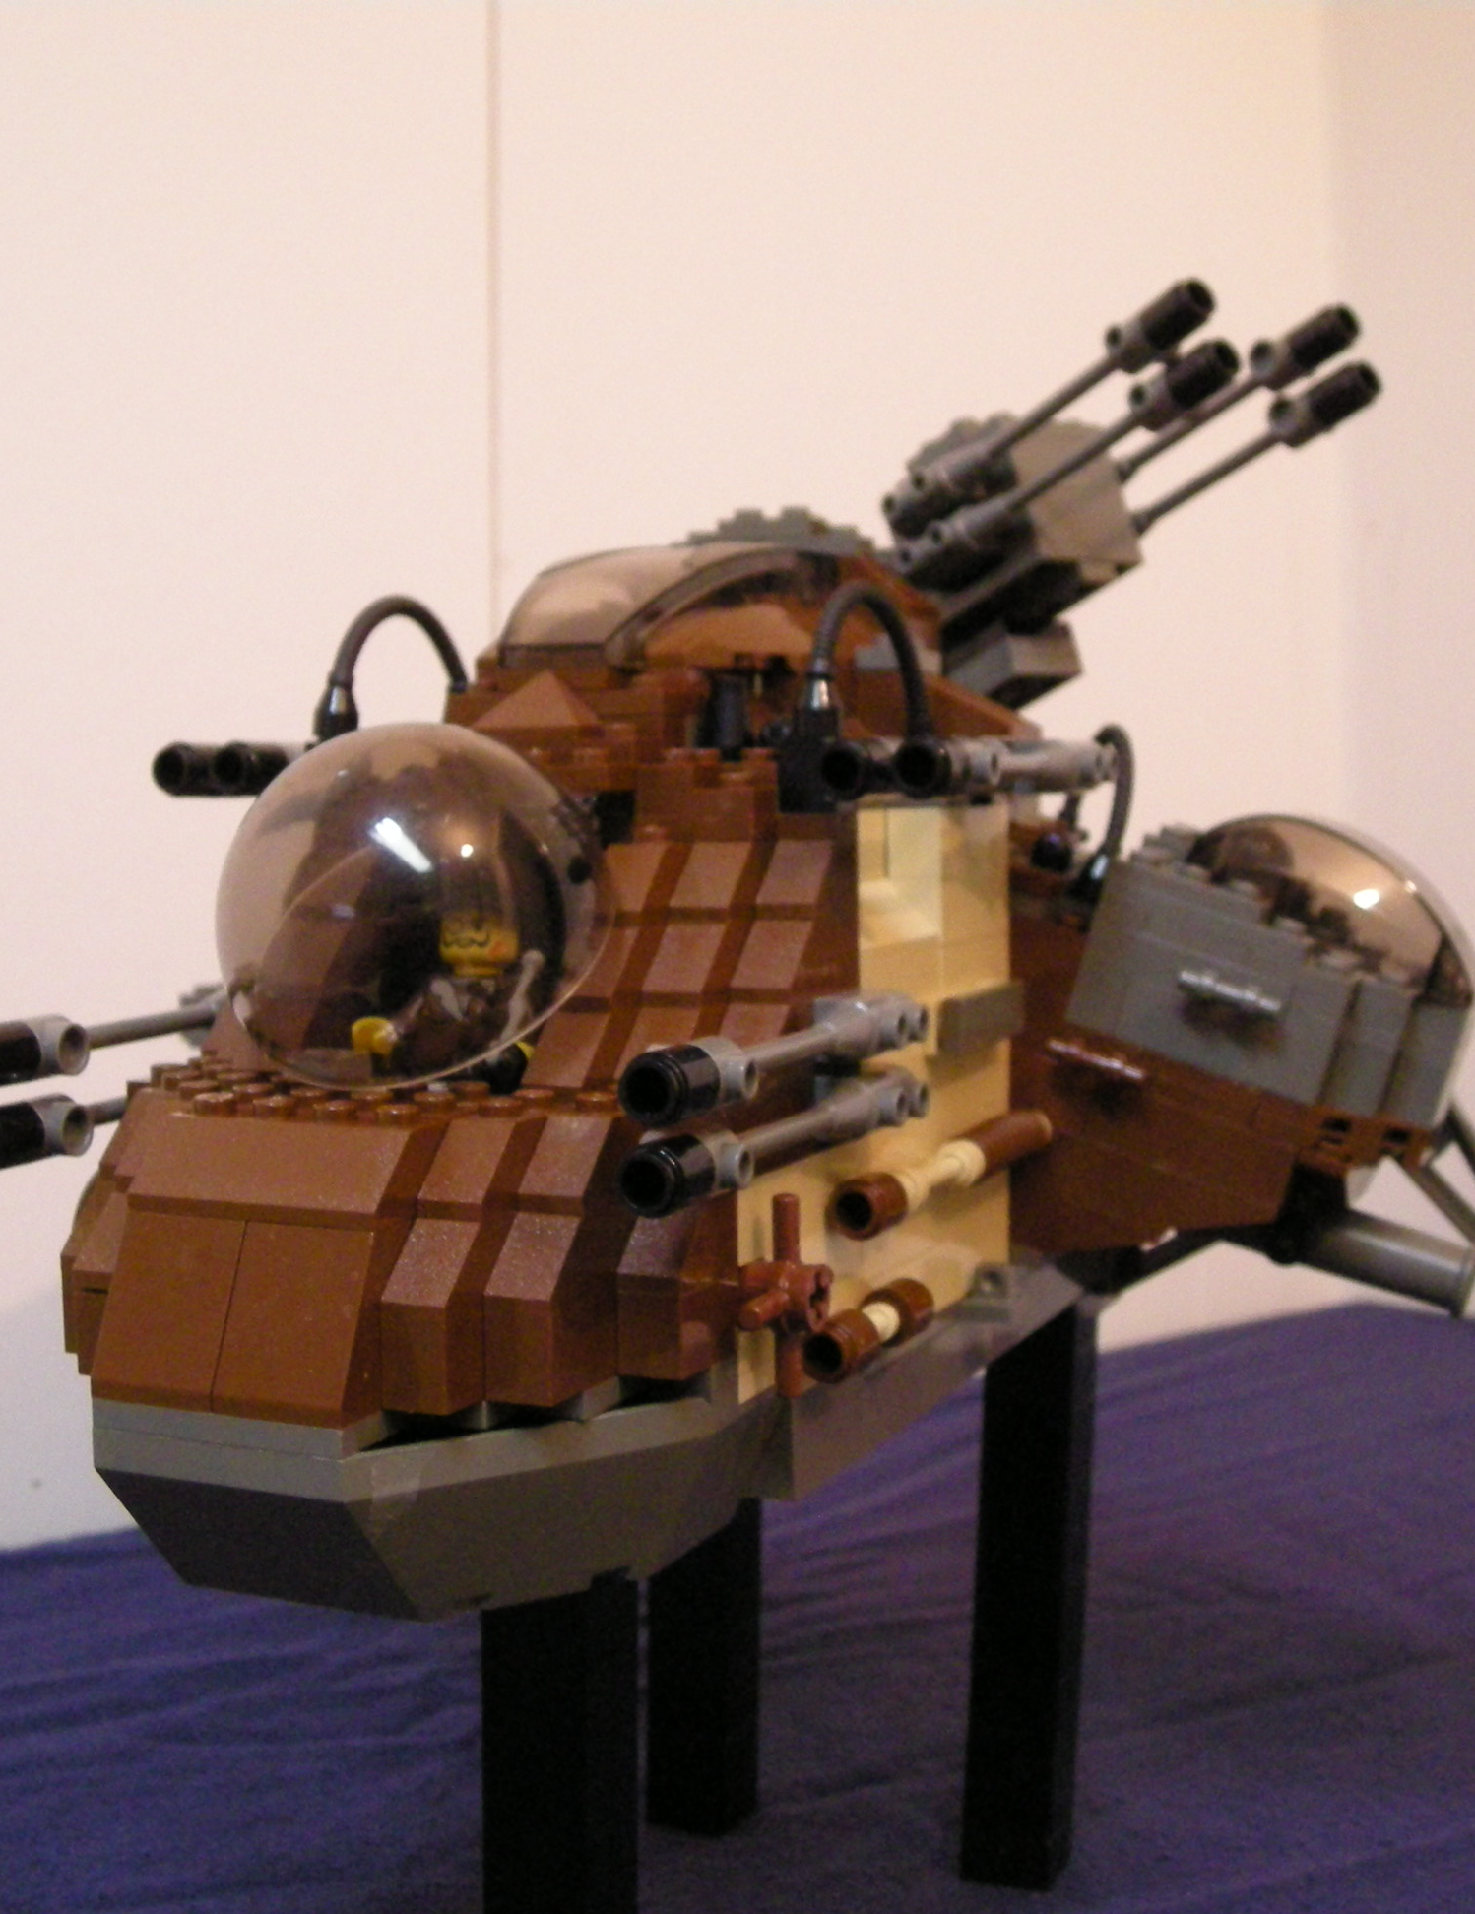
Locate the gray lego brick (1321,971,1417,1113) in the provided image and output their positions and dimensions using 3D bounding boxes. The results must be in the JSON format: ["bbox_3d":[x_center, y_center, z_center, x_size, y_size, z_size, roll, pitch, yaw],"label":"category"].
[{"bbox_3d":[0.096,0.013,0.387,0.008,0.019,0.010,19,12,21],"label":"gray lego brick"}]

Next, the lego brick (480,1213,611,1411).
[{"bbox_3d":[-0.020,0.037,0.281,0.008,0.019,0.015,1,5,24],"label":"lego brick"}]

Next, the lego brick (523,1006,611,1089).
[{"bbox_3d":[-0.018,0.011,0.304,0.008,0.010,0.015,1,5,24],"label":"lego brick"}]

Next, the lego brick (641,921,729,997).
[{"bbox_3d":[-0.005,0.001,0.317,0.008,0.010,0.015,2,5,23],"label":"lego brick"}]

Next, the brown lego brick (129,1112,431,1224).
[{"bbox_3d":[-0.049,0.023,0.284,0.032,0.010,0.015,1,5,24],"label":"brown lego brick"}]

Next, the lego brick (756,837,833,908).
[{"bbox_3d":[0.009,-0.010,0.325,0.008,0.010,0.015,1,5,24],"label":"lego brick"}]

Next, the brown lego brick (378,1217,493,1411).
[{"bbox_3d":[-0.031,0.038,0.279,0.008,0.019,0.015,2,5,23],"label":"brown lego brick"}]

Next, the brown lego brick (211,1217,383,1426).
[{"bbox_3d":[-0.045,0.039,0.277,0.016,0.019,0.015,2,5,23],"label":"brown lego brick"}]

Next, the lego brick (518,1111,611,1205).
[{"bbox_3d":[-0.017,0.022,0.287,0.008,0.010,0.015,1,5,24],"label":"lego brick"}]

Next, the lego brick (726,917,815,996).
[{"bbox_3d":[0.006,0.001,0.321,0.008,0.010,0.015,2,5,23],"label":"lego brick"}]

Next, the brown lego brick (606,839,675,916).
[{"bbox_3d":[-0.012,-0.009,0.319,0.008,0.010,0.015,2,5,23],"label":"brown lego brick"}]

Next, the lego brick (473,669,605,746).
[{"bbox_3d":[-0.026,-0.033,0.335,0.016,0.010,0.008,1,5,24],"label":"lego brick"}]

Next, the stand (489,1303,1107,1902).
[{"bbox_3d":[-0.004,0.119,0.431,0.085,0.120,0.157,2,5,23],"label":"stand"}]

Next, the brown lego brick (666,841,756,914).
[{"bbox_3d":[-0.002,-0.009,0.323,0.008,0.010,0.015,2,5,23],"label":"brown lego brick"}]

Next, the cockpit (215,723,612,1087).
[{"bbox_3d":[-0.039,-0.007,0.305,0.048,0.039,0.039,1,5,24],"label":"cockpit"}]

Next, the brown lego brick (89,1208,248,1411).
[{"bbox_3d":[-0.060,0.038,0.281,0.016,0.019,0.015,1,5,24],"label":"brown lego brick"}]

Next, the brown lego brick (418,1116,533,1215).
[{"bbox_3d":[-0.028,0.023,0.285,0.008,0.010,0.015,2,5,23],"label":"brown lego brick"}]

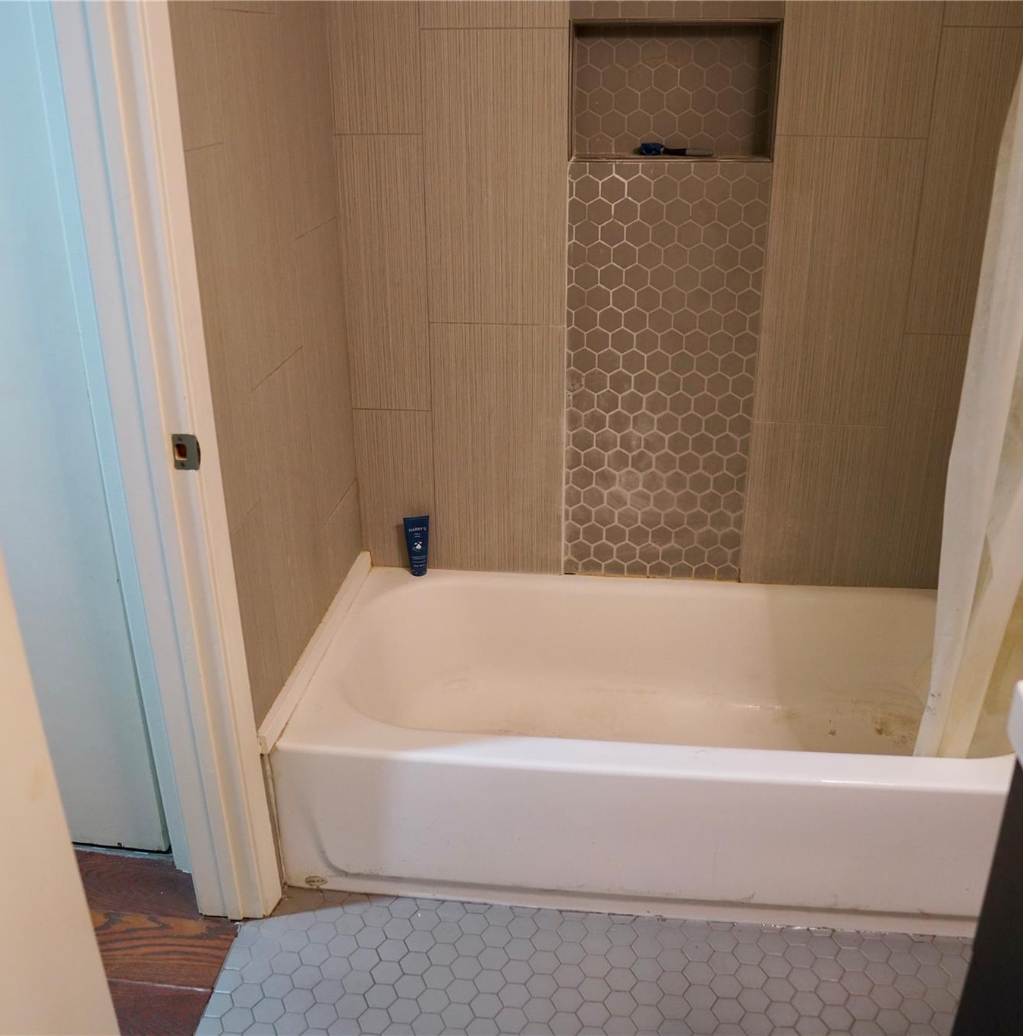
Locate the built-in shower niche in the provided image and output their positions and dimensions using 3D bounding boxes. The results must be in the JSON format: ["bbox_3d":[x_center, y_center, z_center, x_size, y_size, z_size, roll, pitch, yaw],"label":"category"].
[{"bbox_3d":[0.335,-0.890,2.167,0.414,0.265,0.105,2,23,6],"label":"built-in shower niche"}]

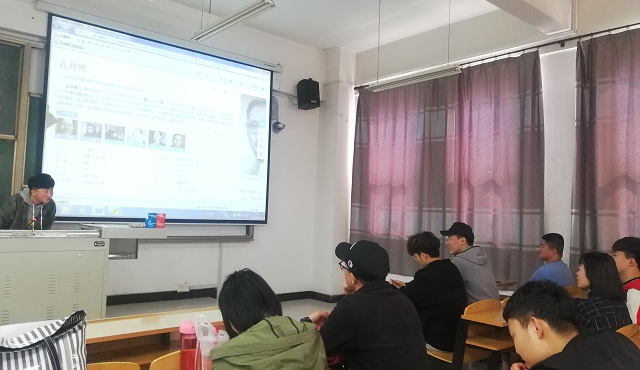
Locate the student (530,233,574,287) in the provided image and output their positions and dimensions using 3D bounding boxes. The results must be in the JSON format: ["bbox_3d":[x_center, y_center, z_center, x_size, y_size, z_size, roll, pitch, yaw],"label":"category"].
[{"bbox_3d":[1.808,0.995,4.126,0.500,1.189,0.750,4,-4,-41],"label":"student"}]

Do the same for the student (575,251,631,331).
[{"bbox_3d":[1.526,0.955,2.941,0.460,1.119,0.720,4,-4,-41],"label":"student"}]

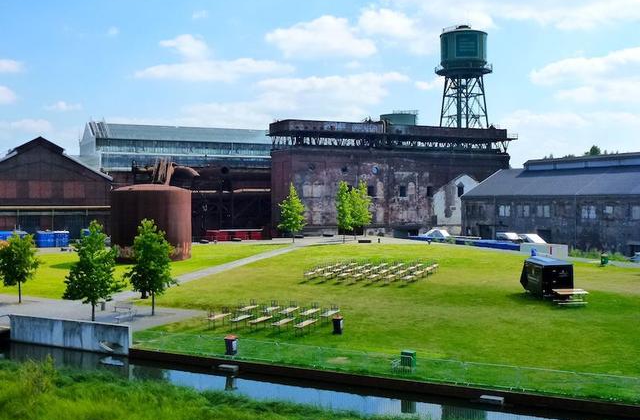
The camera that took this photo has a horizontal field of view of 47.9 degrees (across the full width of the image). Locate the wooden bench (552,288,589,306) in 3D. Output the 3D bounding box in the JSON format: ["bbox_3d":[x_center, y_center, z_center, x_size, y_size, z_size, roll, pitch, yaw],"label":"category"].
[{"bbox_3d":[17.543,6.149,50.500,2.150,0.800,1.350,0,1,-7],"label":"wooden bench"}]

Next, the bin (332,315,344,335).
[{"bbox_3d":[1.129,7.005,44.000,0.600,1.100,0.700,0,1,15],"label":"bin"}]

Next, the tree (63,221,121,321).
[{"bbox_3d":[-15.147,4.077,47.800,3.800,6.800,3.700,0,1,0],"label":"tree"}]

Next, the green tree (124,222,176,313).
[{"bbox_3d":[-11.601,3.947,49.500,3.500,6.750,3.500,0,1,0],"label":"green tree"}]

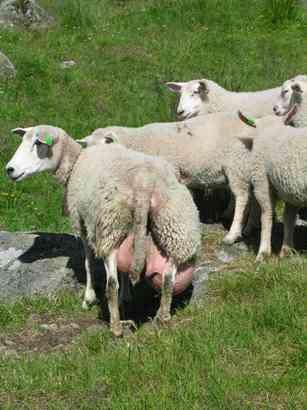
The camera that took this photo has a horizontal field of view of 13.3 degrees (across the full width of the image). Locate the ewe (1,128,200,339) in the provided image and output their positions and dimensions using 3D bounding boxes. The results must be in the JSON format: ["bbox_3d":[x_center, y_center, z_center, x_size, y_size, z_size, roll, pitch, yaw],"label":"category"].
[{"bbox_3d":[-0.245,0.080,5.760,0.570,0.790,1.040,-3,10,-20],"label":"ewe"}]

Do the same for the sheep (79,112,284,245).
[{"bbox_3d":[0.100,-0.140,6.720,1.030,0.660,0.420,-1,9,-7],"label":"sheep"}]

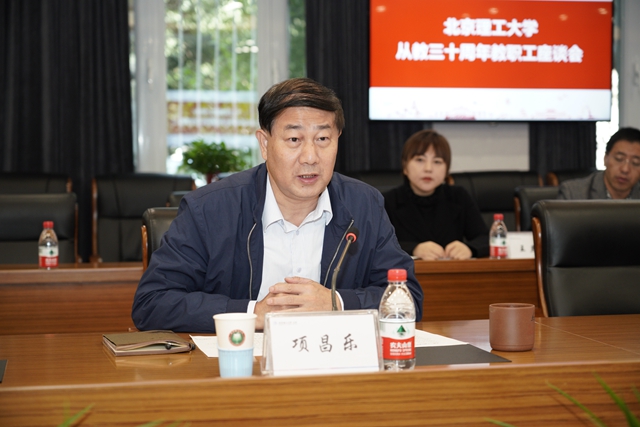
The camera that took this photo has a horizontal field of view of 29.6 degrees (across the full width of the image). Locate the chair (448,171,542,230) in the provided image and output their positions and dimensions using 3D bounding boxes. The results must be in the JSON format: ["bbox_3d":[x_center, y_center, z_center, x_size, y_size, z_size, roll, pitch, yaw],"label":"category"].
[{"bbox_3d":[1.080,0.307,6.817,0.600,1.040,0.630,-1,2,-15],"label":"chair"}]

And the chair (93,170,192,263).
[{"bbox_3d":[-0.880,0.329,6.268,0.600,1.040,0.630,-1,2,-15],"label":"chair"}]

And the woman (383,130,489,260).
[{"bbox_3d":[0.440,0.298,4.766,0.470,1.220,0.680,0,2,-10],"label":"woman"}]

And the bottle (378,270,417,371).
[{"bbox_3d":[0.129,0.181,2.009,0.061,0.180,0.061,0,2,0],"label":"bottle"}]

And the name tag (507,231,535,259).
[{"bbox_3d":[0.775,0.123,4.348,0.198,0.103,0.080,-1,2,-15],"label":"name tag"}]

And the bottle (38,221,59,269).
[{"bbox_3d":[-0.871,0.112,3.897,0.060,0.180,0.060,-1,2,-15],"label":"bottle"}]

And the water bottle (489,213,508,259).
[{"bbox_3d":[0.636,0.086,4.307,0.060,0.180,0.060,0,2,0],"label":"water bottle"}]

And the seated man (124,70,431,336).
[{"bbox_3d":[-0.095,0.358,2.616,0.620,1.270,0.700,-1,2,-14],"label":"seated man"}]

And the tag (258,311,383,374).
[{"bbox_3d":[0.005,0.216,1.995,0.198,0.103,0.080,-1,2,-15],"label":"tag"}]

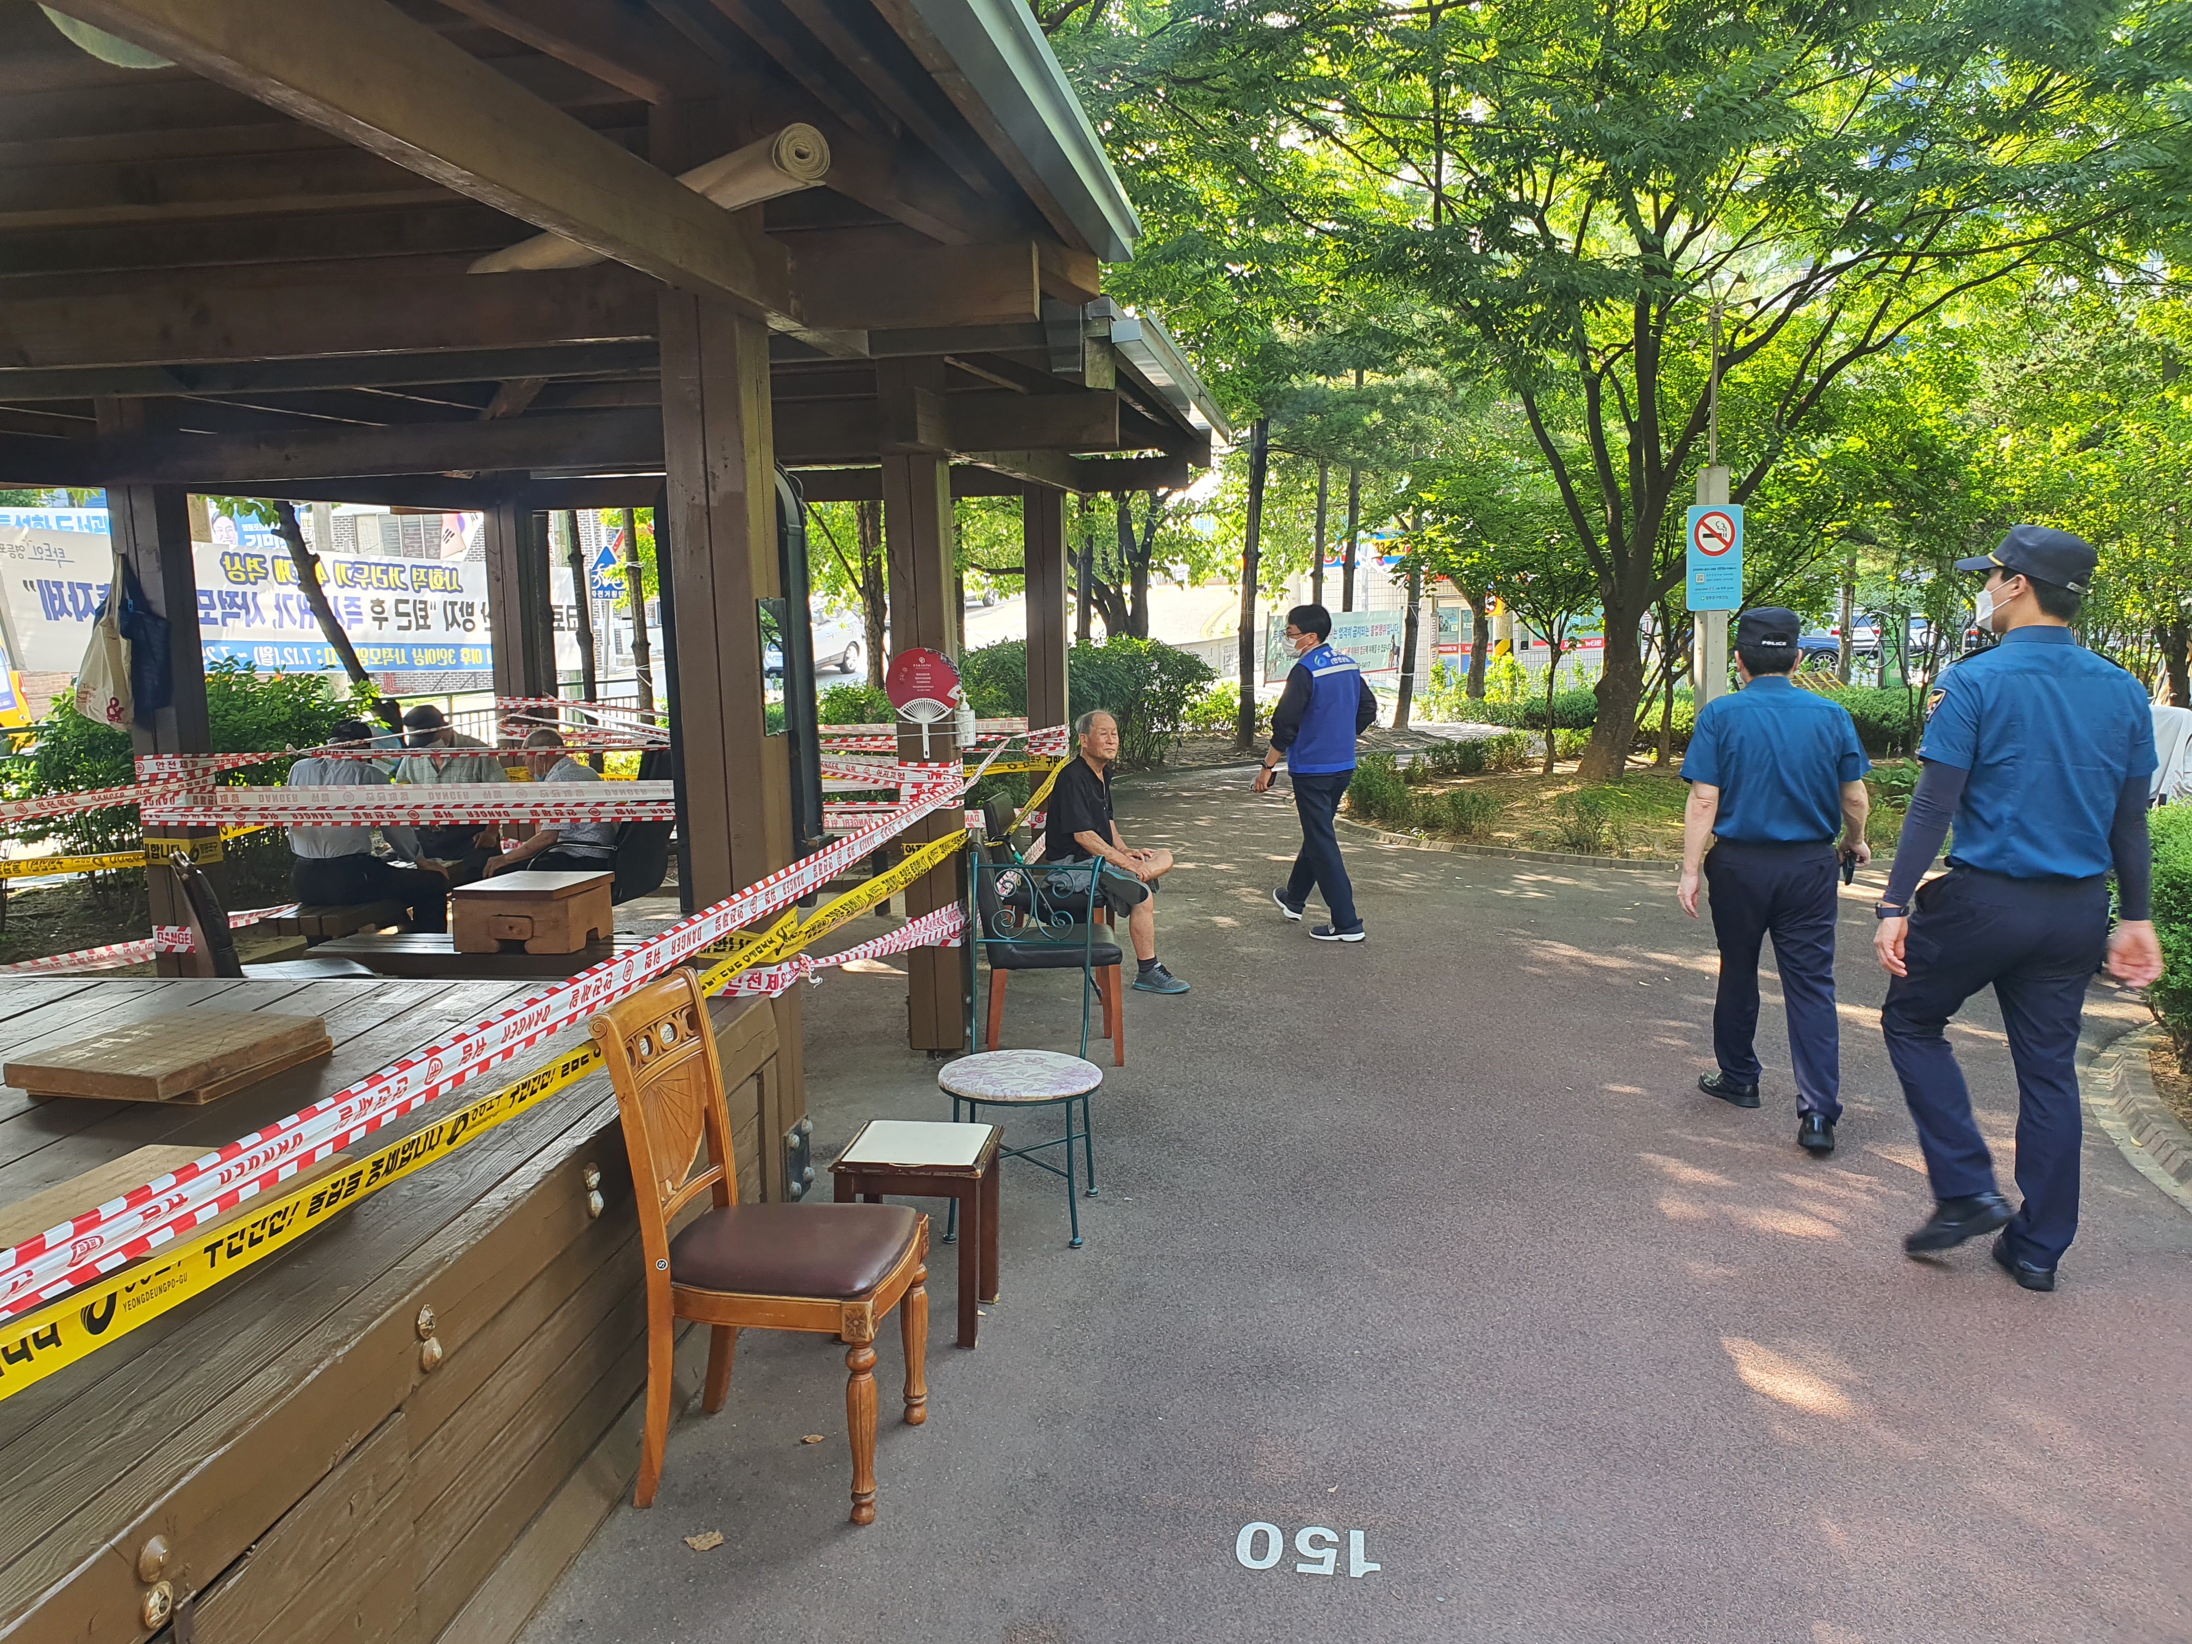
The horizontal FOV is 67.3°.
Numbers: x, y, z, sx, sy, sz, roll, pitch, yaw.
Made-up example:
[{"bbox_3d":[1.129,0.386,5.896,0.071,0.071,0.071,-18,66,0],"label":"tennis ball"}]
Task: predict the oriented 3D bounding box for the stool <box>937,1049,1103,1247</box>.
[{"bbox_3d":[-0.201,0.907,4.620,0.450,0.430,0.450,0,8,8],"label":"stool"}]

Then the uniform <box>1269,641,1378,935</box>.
[{"bbox_3d":[1.203,-0.152,8.548,0.500,1.440,0.420,-8,11,-38],"label":"uniform"}]

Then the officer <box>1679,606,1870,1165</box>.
[{"bbox_3d":[2.169,0.154,5.322,0.600,1.690,0.520,0,9,9],"label":"officer"}]

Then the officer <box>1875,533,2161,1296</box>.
[{"bbox_3d":[2.257,0.234,4.051,0.620,1.810,0.480,-2,8,-6],"label":"officer"}]

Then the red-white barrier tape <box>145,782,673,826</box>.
[{"bbox_3d":[-2.727,-0.060,6.667,2.500,0.170,0.040,0,8,8],"label":"red-white barrier tape"}]

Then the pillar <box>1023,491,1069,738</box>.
[{"bbox_3d":[-0.242,-0.672,8.865,0.200,2.250,0.200,0,9,8],"label":"pillar"}]

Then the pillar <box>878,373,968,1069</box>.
[{"bbox_3d":[-0.678,-0.438,6.390,0.205,2.700,0.205,0,8,8],"label":"pillar"}]

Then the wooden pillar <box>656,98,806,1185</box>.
[{"bbox_3d":[-1.021,-0.397,4.712,0.205,3.030,0.210,0,8,8],"label":"wooden pillar"}]

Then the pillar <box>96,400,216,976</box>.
[{"bbox_3d":[-3.623,-0.363,6.497,0.200,2.480,0.200,0,9,8],"label":"pillar"}]

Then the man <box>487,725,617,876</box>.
[{"bbox_3d":[-2.487,0.162,7.482,0.700,1.200,0.480,0,9,8],"label":"man"}]

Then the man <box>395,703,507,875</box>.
[{"bbox_3d":[-3.120,0.123,7.988,0.580,1.300,0.700,-2,8,-3],"label":"man"}]

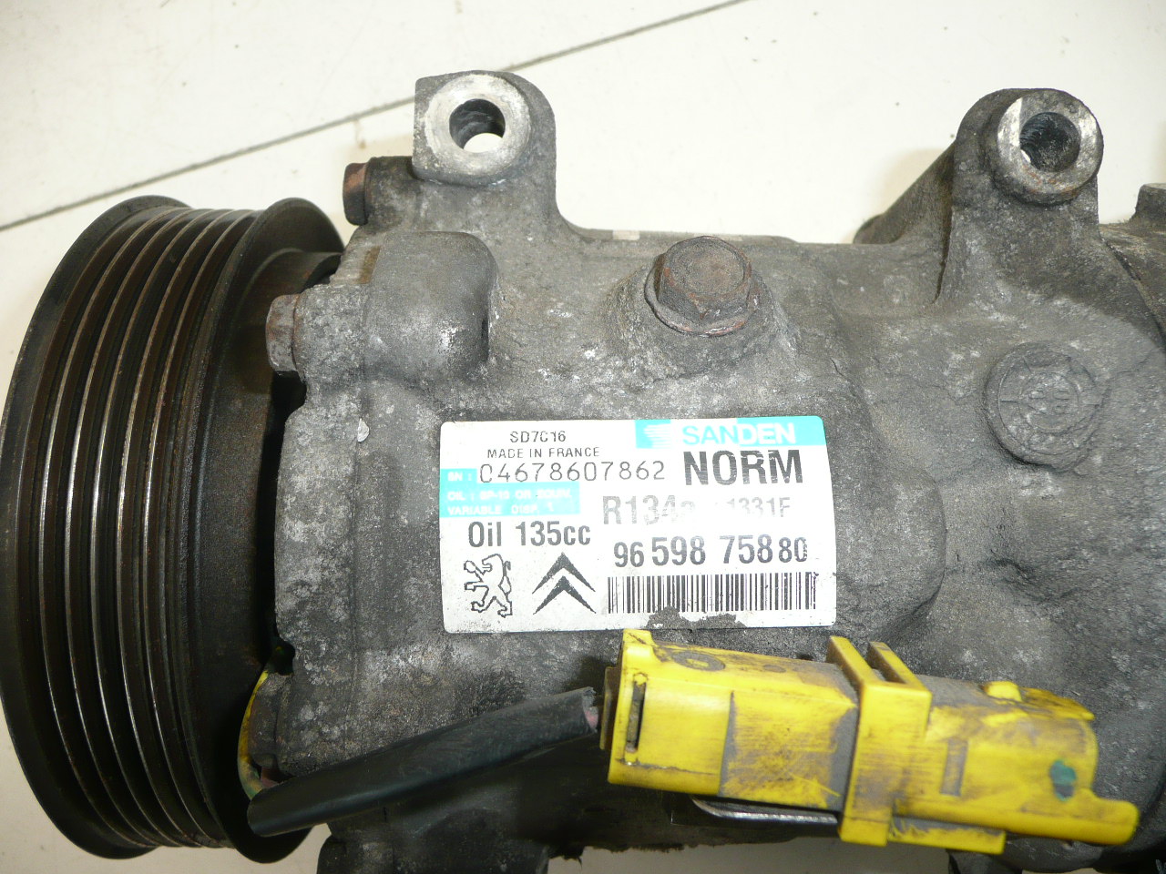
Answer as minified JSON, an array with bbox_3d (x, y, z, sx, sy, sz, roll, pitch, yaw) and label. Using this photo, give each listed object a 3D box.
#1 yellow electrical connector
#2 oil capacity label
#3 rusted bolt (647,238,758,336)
[{"bbox_3d":[0.035,0.039,0.122,0.065,0.021,0.021,7,96,1],"label":"yellow electrical connector"},{"bbox_3d":[0.008,0.013,0.135,0.056,0.003,0.030,-1,85,1],"label":"oil capacity label"},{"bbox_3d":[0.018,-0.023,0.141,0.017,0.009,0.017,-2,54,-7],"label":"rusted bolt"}]

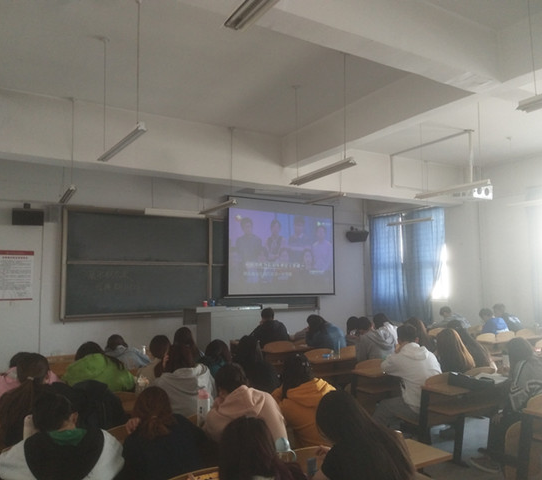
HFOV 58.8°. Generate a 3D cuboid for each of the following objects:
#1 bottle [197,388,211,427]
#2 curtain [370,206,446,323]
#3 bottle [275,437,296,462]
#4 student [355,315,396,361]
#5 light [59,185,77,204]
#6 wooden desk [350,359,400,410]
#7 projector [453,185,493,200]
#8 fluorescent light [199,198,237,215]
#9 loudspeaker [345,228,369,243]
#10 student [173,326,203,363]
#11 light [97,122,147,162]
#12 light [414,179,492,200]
[{"bbox_3d":[-0.429,1.100,3.109,0.080,0.275,0.080,2,-5,-32],"label":"bottle"},{"bbox_3d":[3.317,0.581,11.856,0.200,2.500,2.360,2,-5,-32],"label":"curtain"},{"bbox_3d":[0.061,1.057,2.284,0.075,0.230,0.075,2,-5,-32],"label":"bottle"},{"bbox_3d":[1.200,1.590,5.773,0.520,1.240,0.750,2,-5,-32],"label":"student"},{"bbox_3d":[-2.814,-0.613,6.644,0.120,0.075,1.250,2,-5,-32],"label":"light"},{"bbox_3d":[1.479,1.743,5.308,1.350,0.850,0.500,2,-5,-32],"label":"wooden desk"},{"bbox_3d":[3.122,-0.717,7.447,0.440,0.170,0.360,2,-5,-32],"label":"projector"},{"bbox_3d":[-0.914,-0.550,8.156,0.130,0.075,1.240,3,-6,-31],"label":"fluorescent light"},{"bbox_3d":[2.353,-0.108,13.001,0.520,0.300,0.300,0,3,-7],"label":"loudspeaker"},{"bbox_3d":[-0.985,1.613,5.504,0.480,1.200,0.750,2,-5,-32],"label":"student"},{"bbox_3d":[-1.399,-0.882,4.480,0.130,0.075,1.240,3,-6,-31],"label":"light"},{"bbox_3d":[2.538,-0.710,6.841,0.130,0.075,1.240,3,-6,-31],"label":"light"}]

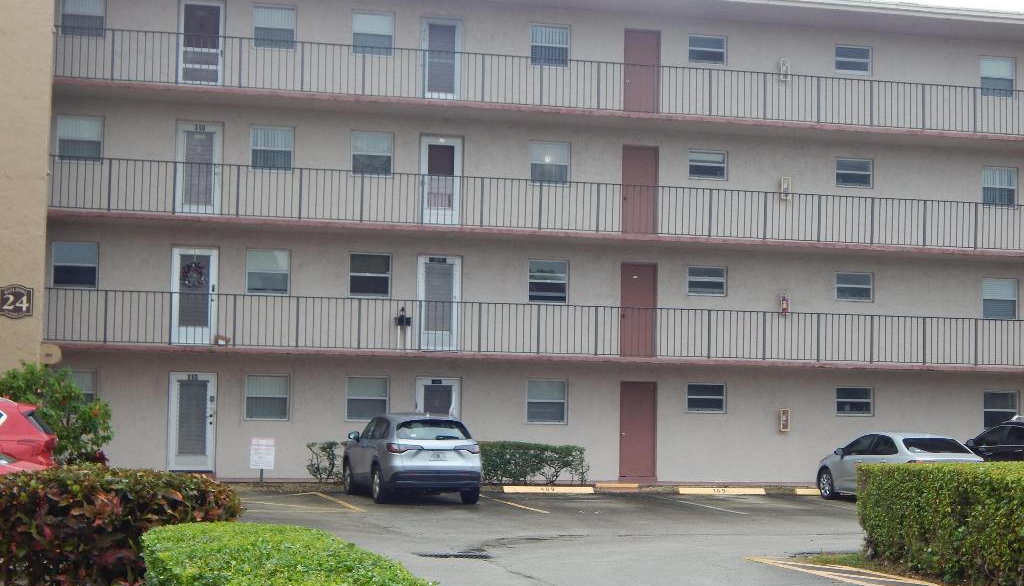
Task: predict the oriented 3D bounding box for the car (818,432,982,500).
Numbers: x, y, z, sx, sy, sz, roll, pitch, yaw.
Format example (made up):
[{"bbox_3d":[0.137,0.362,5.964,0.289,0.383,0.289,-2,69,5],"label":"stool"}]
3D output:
[{"bbox_3d":[7.695,3.502,36.039,1.790,1.440,4.630,2,-5,-16],"label":"car"}]

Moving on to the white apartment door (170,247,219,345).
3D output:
[{"bbox_3d":[-6.612,0.074,37.656,0.960,2.070,0.090,2,-5,-14],"label":"white apartment door"}]

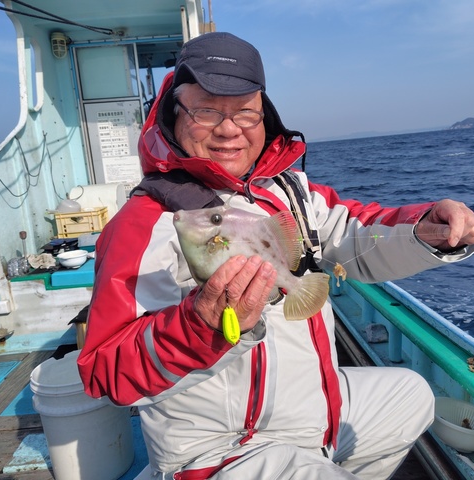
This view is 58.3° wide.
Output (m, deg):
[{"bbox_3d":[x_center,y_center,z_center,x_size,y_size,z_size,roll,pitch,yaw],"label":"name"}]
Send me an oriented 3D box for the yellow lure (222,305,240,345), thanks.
[{"bbox_3d":[-0.007,0.115,0.570,0.021,0.053,0.015,-9,12,-11],"label":"yellow lure"}]

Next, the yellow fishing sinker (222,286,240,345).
[{"bbox_3d":[-0.009,0.102,0.570,0.021,0.079,0.015,-9,12,-11],"label":"yellow fishing sinker"}]

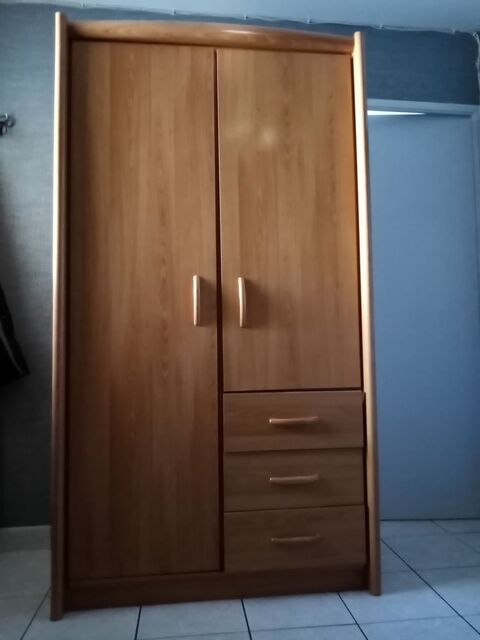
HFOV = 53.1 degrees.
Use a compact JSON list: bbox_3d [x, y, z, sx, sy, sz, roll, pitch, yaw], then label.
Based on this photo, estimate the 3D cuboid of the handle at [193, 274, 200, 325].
[{"bbox_3d":[-0.146,-0.065,1.629,0.024,0.175,0.032,-1,-3,-6],"label":"handle"}]

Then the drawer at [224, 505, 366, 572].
[{"bbox_3d":[0.171,0.756,1.846,0.488,0.196,0.450,-1,-3,-6],"label":"drawer"}]

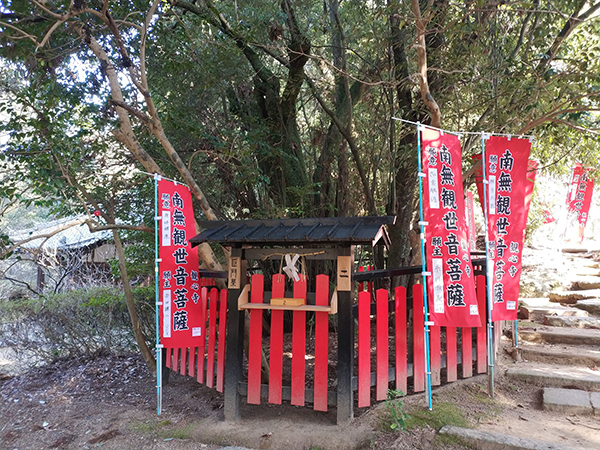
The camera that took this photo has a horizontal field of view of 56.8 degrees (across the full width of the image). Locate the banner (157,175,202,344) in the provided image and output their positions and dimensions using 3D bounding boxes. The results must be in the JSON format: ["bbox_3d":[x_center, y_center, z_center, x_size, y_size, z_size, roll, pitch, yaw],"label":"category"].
[{"bbox_3d":[-1.289,0.414,6.061,0.520,1.783,0.070,3,-7,-44],"label":"banner"}]

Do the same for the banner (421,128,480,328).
[{"bbox_3d":[1.384,0.013,5.119,0.520,1.789,0.070,1,-6,-20],"label":"banner"}]

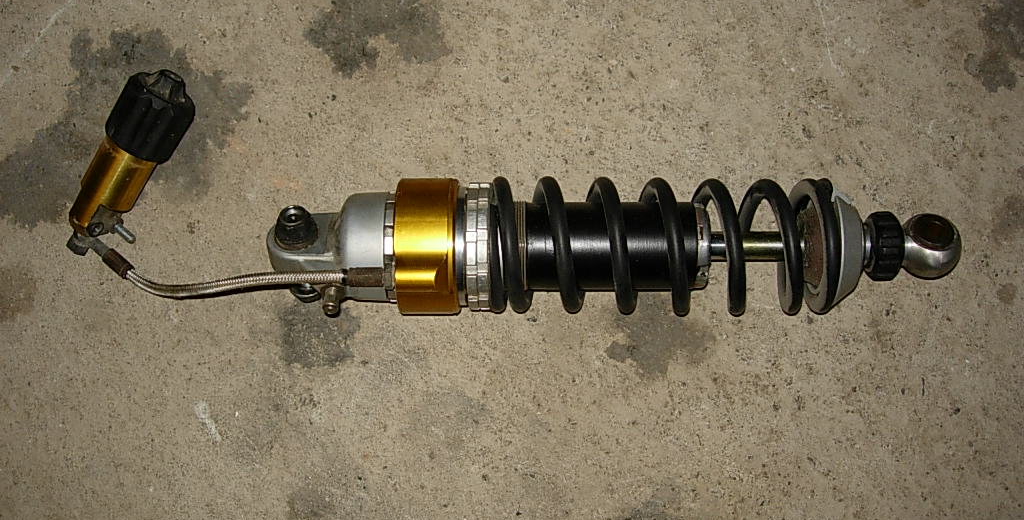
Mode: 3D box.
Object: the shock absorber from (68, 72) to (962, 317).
[{"bbox_3d":[-0.003,-0.037,0.628,0.506,0.078,0.138,0,87,0],"label":"shock absorber"}]

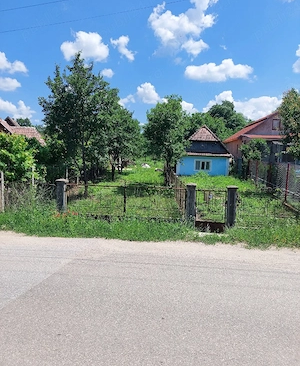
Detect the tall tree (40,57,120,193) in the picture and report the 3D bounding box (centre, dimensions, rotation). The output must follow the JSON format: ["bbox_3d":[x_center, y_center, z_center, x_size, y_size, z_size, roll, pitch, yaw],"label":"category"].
[{"bbox_3d":[-3.095,-2.592,12.326,3.500,6.300,3.400,2,5,9],"label":"tall tree"}]

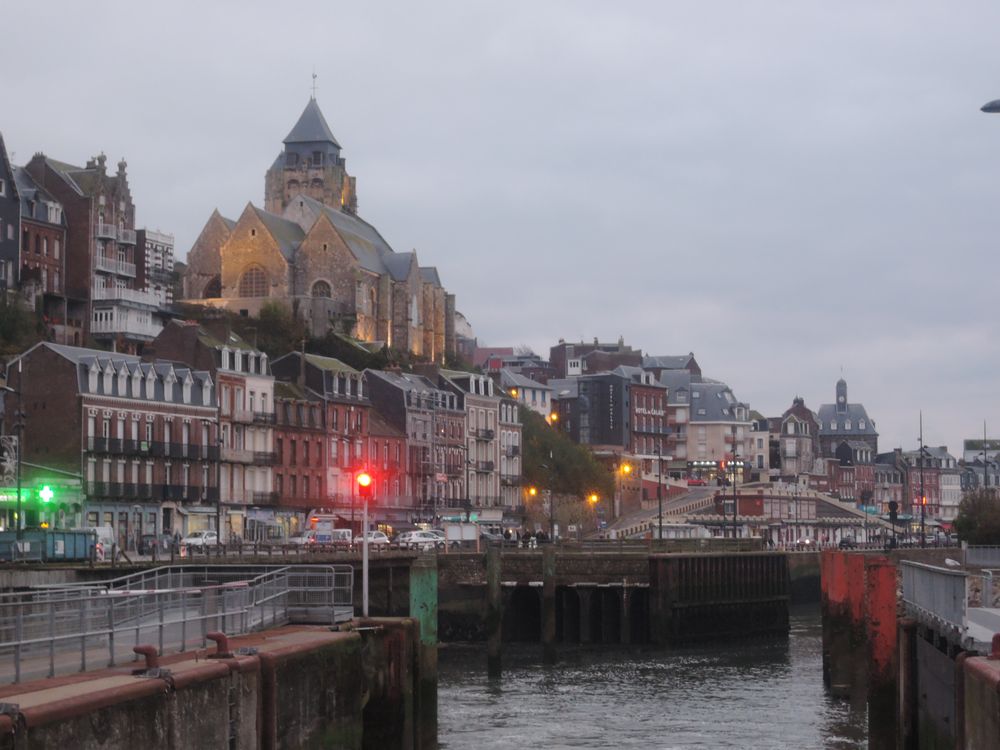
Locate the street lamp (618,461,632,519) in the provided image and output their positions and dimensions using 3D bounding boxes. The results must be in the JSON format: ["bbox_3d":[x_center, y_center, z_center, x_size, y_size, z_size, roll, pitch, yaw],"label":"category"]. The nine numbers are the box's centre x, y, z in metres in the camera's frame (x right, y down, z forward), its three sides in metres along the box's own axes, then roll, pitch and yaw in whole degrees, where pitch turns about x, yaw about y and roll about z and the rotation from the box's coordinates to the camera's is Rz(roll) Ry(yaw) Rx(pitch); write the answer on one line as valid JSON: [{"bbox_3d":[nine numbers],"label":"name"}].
[{"bbox_3d":[13.885,12.834,239.711,1.200,6.200,0.500,-3,-5,32],"label":"street lamp"}]

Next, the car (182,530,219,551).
[{"bbox_3d":[-20.964,11.661,151.557,1.780,1.500,4.050,-1,-4,12],"label":"car"}]

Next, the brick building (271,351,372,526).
[{"bbox_3d":[-16.487,6.722,186.871,8.000,16.820,8.440,-2,-5,23],"label":"brick building"}]

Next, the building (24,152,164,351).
[{"bbox_3d":[-39.083,-11.471,205.989,11.000,18.820,8.000,-2,-5,23],"label":"building"}]

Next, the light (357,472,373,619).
[{"bbox_3d":[-3.254,4.083,52.342,0.340,3.530,0.380,0,-4,3],"label":"light"}]

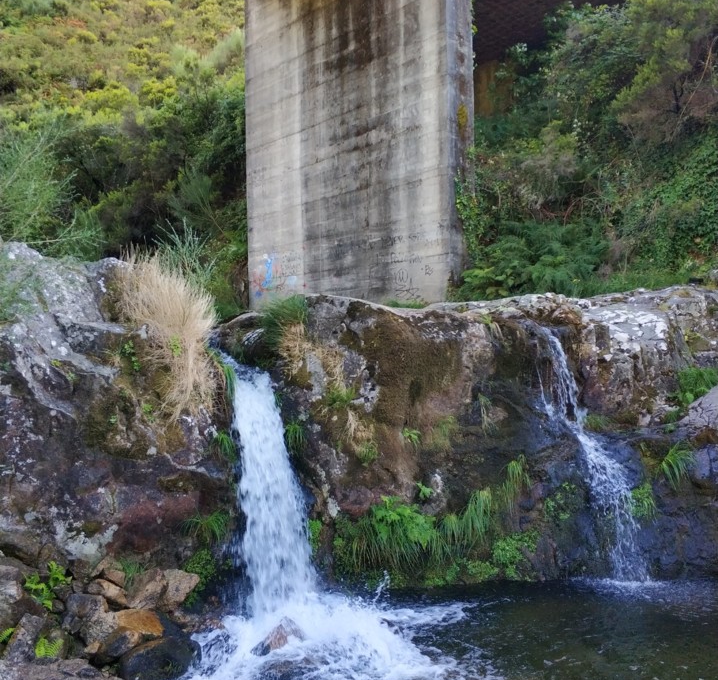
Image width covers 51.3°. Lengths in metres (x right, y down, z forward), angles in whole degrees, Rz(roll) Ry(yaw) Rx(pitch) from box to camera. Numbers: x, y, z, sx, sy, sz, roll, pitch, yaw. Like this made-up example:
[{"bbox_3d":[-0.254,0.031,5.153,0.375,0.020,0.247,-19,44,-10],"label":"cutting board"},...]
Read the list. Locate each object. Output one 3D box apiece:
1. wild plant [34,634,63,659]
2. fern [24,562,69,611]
[{"bbox_3d":[-1.862,1.844,4.500,0.180,0.120,0.150,-1,2,-23],"label":"wild plant"},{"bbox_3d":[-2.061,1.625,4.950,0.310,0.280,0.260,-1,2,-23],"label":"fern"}]

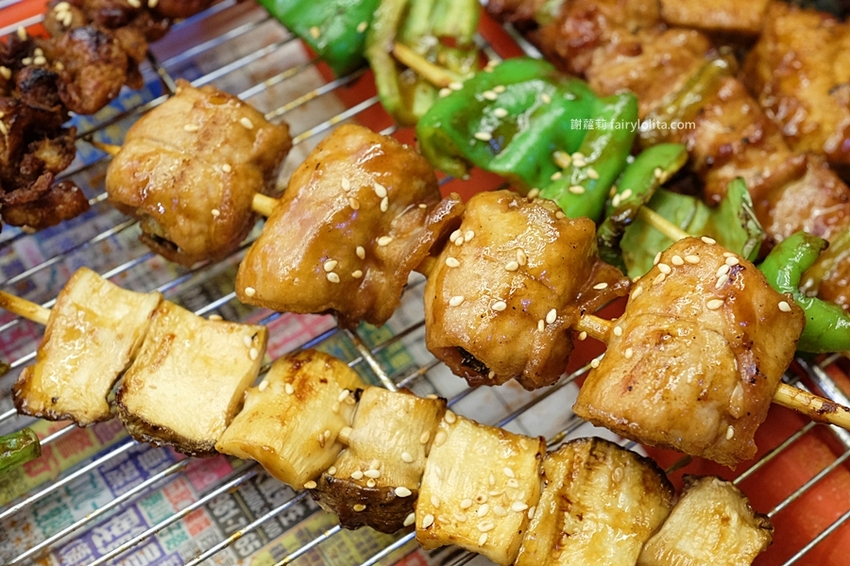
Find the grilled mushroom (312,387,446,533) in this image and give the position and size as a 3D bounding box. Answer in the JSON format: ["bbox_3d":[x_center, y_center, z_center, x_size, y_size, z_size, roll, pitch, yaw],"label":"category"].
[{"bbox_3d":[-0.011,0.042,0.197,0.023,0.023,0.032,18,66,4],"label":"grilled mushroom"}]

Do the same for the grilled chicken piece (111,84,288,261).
[{"bbox_3d":[-0.060,-0.029,0.220,0.034,0.032,0.042,30,67,9],"label":"grilled chicken piece"}]

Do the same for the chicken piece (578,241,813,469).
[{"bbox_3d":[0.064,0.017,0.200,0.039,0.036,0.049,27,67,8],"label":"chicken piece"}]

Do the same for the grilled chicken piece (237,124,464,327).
[{"bbox_3d":[-0.019,-0.015,0.214,0.036,0.034,0.047,25,67,7],"label":"grilled chicken piece"}]

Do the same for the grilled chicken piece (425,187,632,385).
[{"bbox_3d":[0.025,0.002,0.207,0.043,0.035,0.042,21,66,5],"label":"grilled chicken piece"}]

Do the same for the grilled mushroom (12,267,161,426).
[{"bbox_3d":[-0.083,0.016,0.204,0.021,0.020,0.037,17,66,3],"label":"grilled mushroom"}]

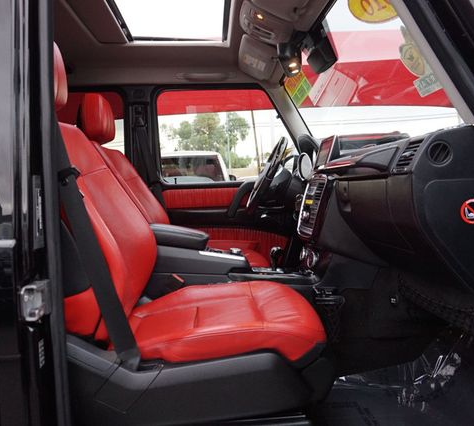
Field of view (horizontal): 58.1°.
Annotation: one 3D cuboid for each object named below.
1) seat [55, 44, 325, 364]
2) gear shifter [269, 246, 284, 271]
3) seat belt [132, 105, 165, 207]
[{"bbox_3d":[-0.235,-0.078,1.336,0.900,0.895,0.540,-2,5,-4],"label":"seat"},{"bbox_3d":[0.157,0.182,1.740,0.057,0.100,0.060,-2,5,-4],"label":"gear shifter"},{"bbox_3d":[-0.474,-0.307,2.307,0.165,0.549,0.080,-2,5,-3],"label":"seat belt"}]

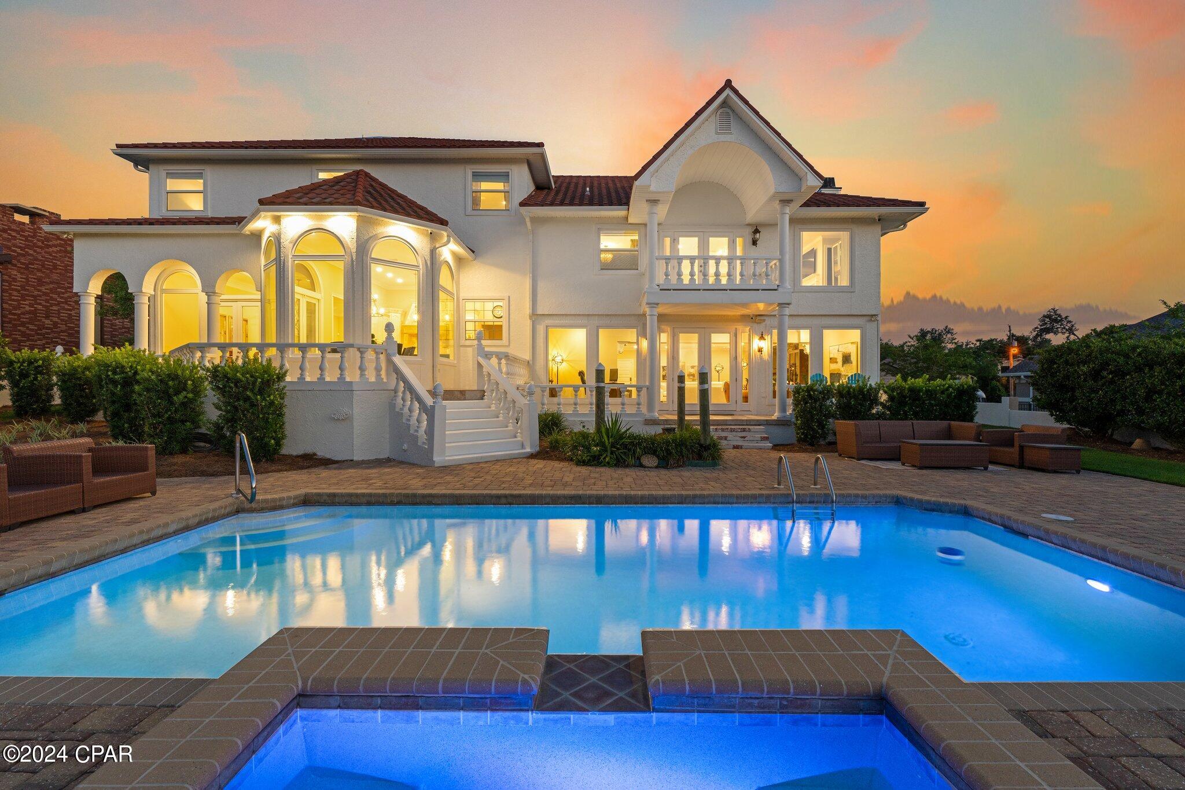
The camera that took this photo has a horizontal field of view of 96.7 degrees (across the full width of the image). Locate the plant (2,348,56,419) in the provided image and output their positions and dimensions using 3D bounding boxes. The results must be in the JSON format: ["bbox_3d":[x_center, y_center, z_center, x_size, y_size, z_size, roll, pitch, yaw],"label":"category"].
[{"bbox_3d":[-14.200,-0.287,13.298,1.280,1.680,1.250,0,1,0],"label":"plant"}]

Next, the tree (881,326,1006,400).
[{"bbox_3d":[24.000,-1.717,35.986,8.000,5.600,6.500,0,1,0],"label":"tree"}]

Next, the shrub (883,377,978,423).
[{"bbox_3d":[8.300,0.416,13.004,2.200,1.680,1.100,0,1,0],"label":"shrub"}]

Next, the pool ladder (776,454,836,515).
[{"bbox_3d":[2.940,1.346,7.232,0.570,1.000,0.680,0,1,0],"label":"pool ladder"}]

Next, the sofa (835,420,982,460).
[{"bbox_3d":[6.240,0.907,10.528,2.270,0.740,0.870,0,1,4],"label":"sofa"}]

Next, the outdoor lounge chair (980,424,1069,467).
[{"bbox_3d":[7.980,0.914,9.728,0.900,0.730,1.020,0,1,5],"label":"outdoor lounge chair"}]

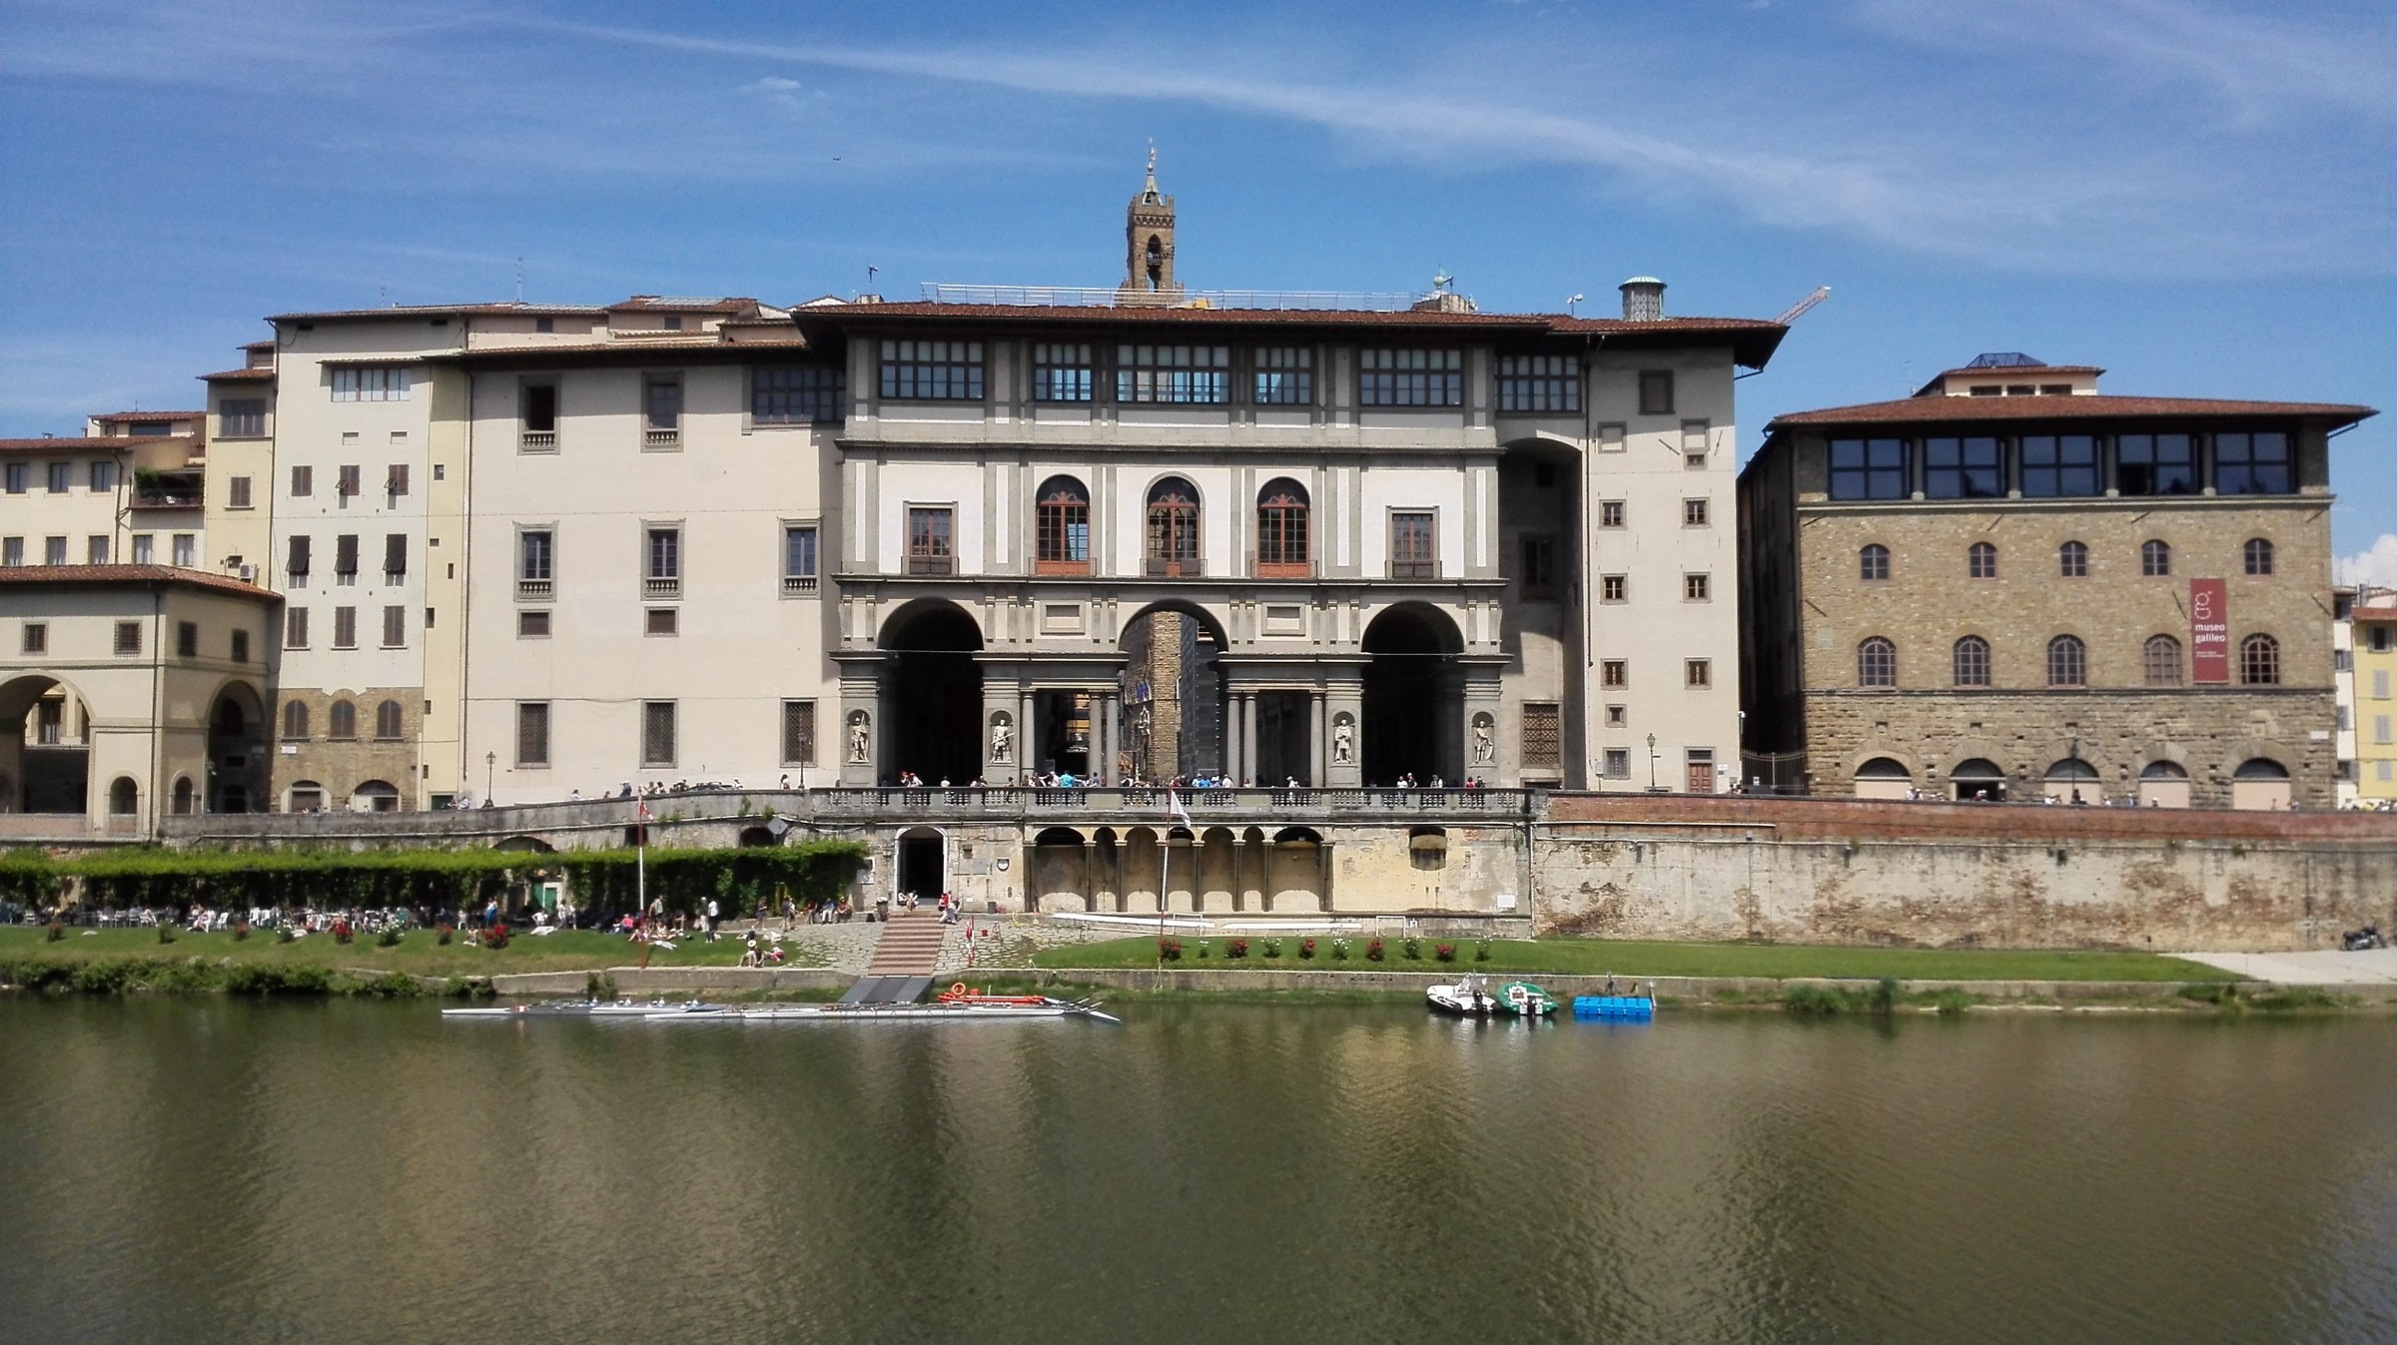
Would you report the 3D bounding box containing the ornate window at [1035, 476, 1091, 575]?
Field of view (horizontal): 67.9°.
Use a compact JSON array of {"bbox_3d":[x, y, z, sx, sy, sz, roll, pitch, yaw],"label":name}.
[{"bbox_3d":[-7.808,-8.384,102.311,3.216,5.728,0.400,0,-3,-4],"label":"ornate window"}]

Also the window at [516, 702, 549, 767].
[{"bbox_3d":[-38.176,3.545,101.997,1.916,3.750,0.400,0,-3,5],"label":"window"}]

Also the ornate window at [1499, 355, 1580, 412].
[{"bbox_3d":[18.754,-15.919,98.140,4.566,3.168,0.400,0,-3,-4],"label":"ornate window"}]

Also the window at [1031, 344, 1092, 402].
[{"bbox_3d":[-7.846,-17.232,102.818,3.663,3.489,0.400,0,-3,-4],"label":"window"}]

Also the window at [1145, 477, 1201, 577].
[{"bbox_3d":[-1.350,-7.755,95.000,2.992,5.407,0.400,0,-3,-4],"label":"window"}]

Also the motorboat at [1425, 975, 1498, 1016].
[{"bbox_3d":[10.547,13.148,72.788,1.800,1.400,4.300,1,-3,-27],"label":"motorboat"}]

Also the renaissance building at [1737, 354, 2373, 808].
[{"bbox_3d":[48.528,-4.302,109.167,30.500,25.500,28.000,0,-3,6],"label":"renaissance building"}]

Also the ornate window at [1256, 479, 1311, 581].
[{"bbox_3d":[4.871,-8.410,103.287,3.168,5.892,0.400,0,-3,-4],"label":"ornate window"}]

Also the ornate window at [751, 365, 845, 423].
[{"bbox_3d":[-24.008,-16.749,107.693,6.156,3.540,0.400,0,-3,7],"label":"ornate window"}]

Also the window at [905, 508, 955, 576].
[{"bbox_3d":[-15.347,-7.475,101.688,2.754,3.973,0.400,0,-3,-4],"label":"window"}]

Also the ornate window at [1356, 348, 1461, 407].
[{"bbox_3d":[12.330,-17.218,104.369,6.217,3.432,0.400,0,-3,-4],"label":"ornate window"}]

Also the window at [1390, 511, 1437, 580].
[{"bbox_3d":[11.607,-6.866,95.861,2.508,3.734,0.400,0,-3,-4],"label":"window"}]

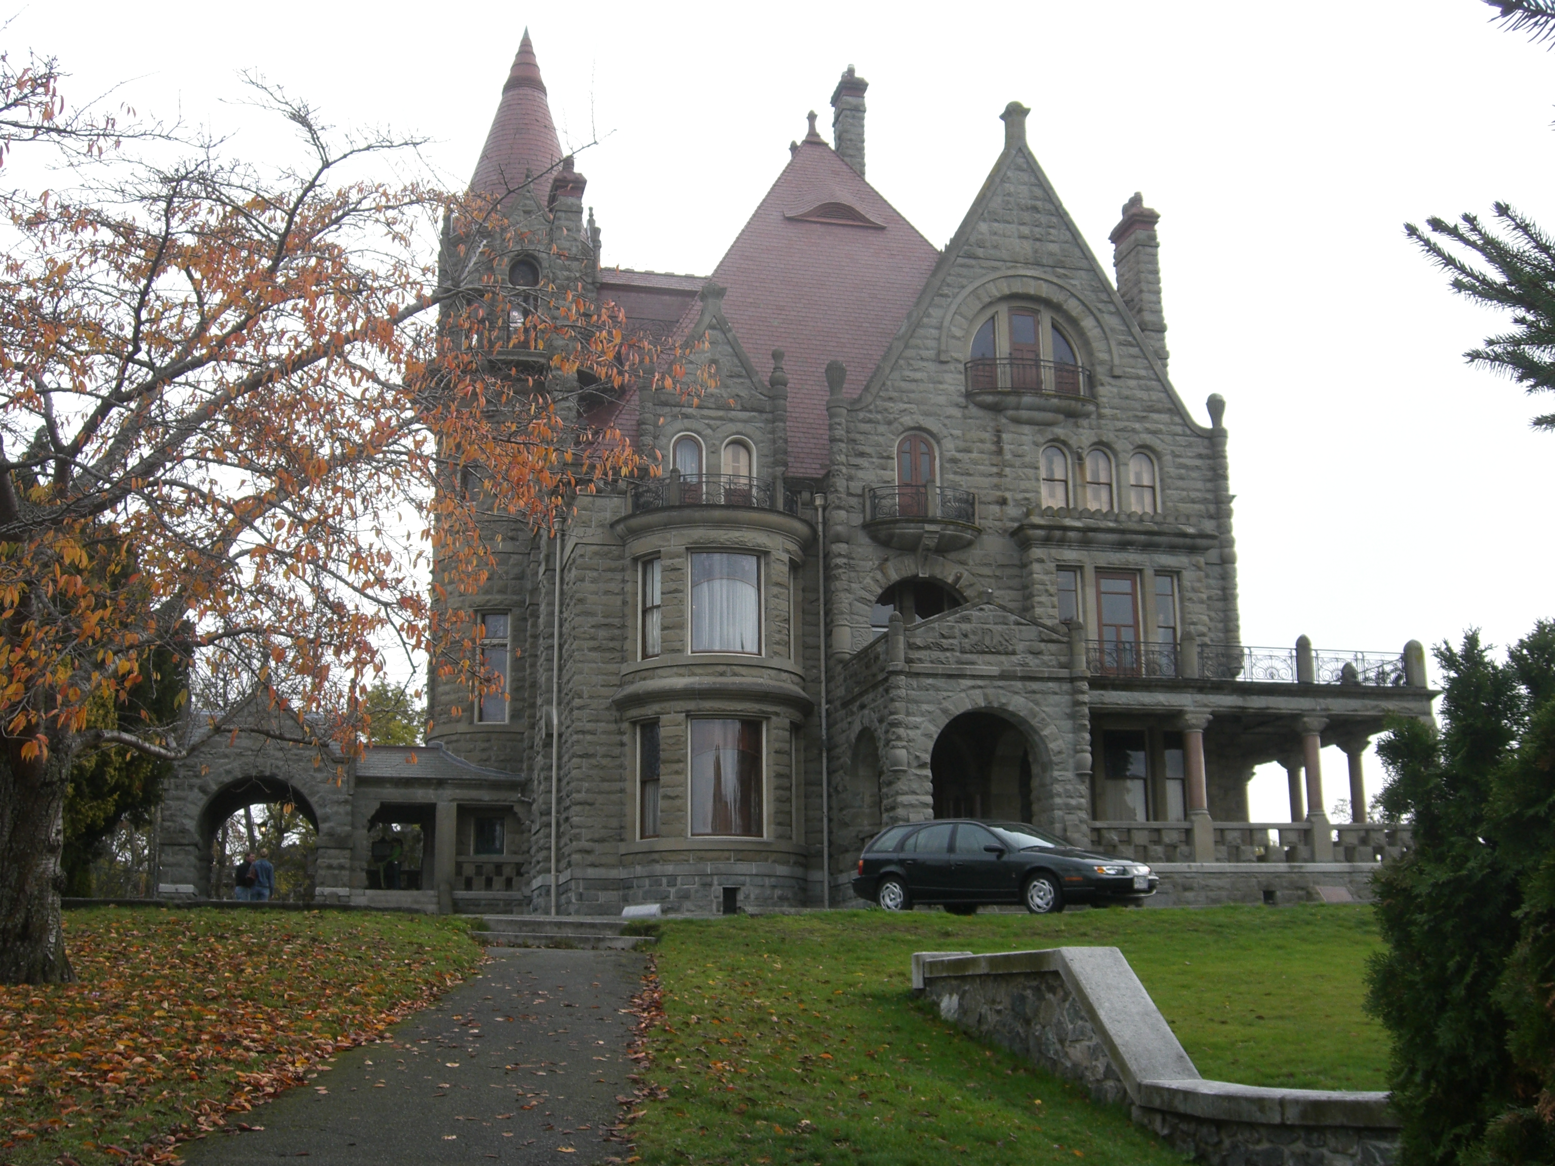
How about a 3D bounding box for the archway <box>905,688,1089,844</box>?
[{"bbox_3d":[4.637,4.434,37.664,4.124,4.196,1.200,3,-13,-14],"label":"archway"}]

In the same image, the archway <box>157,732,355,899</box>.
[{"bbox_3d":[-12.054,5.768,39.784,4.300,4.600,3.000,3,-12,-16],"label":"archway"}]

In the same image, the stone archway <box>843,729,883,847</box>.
[{"bbox_3d":[2.340,5.035,39.310,0.700,3.302,2.662,3,-13,-14],"label":"stone archway"}]

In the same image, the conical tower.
[{"bbox_3d":[-7.525,-13.851,50.560,2.978,5.634,2.978,3,-13,-14],"label":"conical tower"}]

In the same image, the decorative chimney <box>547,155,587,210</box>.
[{"bbox_3d":[-5.534,-10.520,45.148,0.950,1.550,1.200,3,-12,-16],"label":"decorative chimney"}]

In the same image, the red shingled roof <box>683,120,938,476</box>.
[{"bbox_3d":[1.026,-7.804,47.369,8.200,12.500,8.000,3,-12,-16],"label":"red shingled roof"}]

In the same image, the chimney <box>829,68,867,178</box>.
[{"bbox_3d":[2.491,-15.635,58.908,0.934,4.229,1.250,3,-13,-14],"label":"chimney"}]

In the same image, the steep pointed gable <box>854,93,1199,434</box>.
[{"bbox_3d":[6.593,-8.507,45.219,9.800,8.950,1.100,3,-12,-16],"label":"steep pointed gable"}]

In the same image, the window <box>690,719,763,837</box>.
[{"bbox_3d":[-1.073,4.114,36.021,1.650,2.550,0.350,2,-12,-13],"label":"window"}]

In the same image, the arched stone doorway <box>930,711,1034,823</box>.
[{"bbox_3d":[4.482,4.546,37.438,2.620,3.379,0.800,3,-13,-14],"label":"arched stone doorway"}]

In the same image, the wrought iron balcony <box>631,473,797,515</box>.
[{"bbox_3d":[-1.279,-1.823,38.241,3.800,0.950,1.900,3,-12,-16],"label":"wrought iron balcony"}]

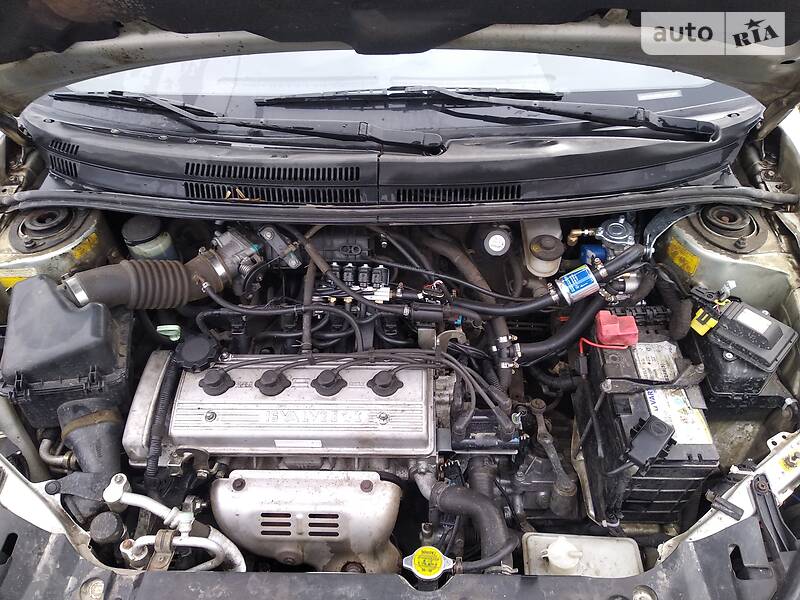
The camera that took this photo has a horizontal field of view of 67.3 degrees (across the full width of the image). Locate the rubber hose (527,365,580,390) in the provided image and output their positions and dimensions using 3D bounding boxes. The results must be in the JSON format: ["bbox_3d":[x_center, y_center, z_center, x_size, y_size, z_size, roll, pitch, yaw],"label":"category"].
[{"bbox_3d":[0.268,0.135,1.050,0.095,0.040,0.036,-1,49,1],"label":"rubber hose"}]

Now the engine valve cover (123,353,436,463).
[{"bbox_3d":[-0.183,0.172,0.962,0.462,0.080,0.162,-1,54,1],"label":"engine valve cover"}]

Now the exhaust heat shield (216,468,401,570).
[{"bbox_3d":[-0.147,0.367,0.980,0.300,0.190,0.115,-1,49,1],"label":"exhaust heat shield"}]

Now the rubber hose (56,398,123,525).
[{"bbox_3d":[-0.487,0.251,0.945,0.092,0.085,0.190,-1,75,-27],"label":"rubber hose"}]

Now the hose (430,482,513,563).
[{"bbox_3d":[0.104,0.325,0.875,0.118,0.060,0.108,0,44,0],"label":"hose"}]

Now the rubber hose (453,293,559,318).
[{"bbox_3d":[0.176,0.007,1.000,0.170,0.036,0.030,-1,49,1],"label":"rubber hose"}]

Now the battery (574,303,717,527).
[{"bbox_3d":[0.390,0.196,0.996,0.133,0.215,0.240,-1,49,1],"label":"battery"}]

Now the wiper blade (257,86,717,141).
[{"bbox_3d":[0.156,-0.353,1.125,0.835,0.065,0.100,2,49,3],"label":"wiper blade"}]

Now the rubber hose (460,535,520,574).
[{"bbox_3d":[0.123,0.346,0.820,0.080,0.030,0.045,0,44,0],"label":"rubber hose"}]

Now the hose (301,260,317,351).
[{"bbox_3d":[-0.151,0.010,1.006,0.016,0.020,0.166,-1,62,-1],"label":"hose"}]

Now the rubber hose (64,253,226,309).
[{"bbox_3d":[-0.432,-0.033,1.020,0.265,0.078,0.082,-6,44,-6],"label":"rubber hose"}]

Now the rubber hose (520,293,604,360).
[{"bbox_3d":[0.270,0.046,1.000,0.168,0.038,0.060,-28,50,-26],"label":"rubber hose"}]

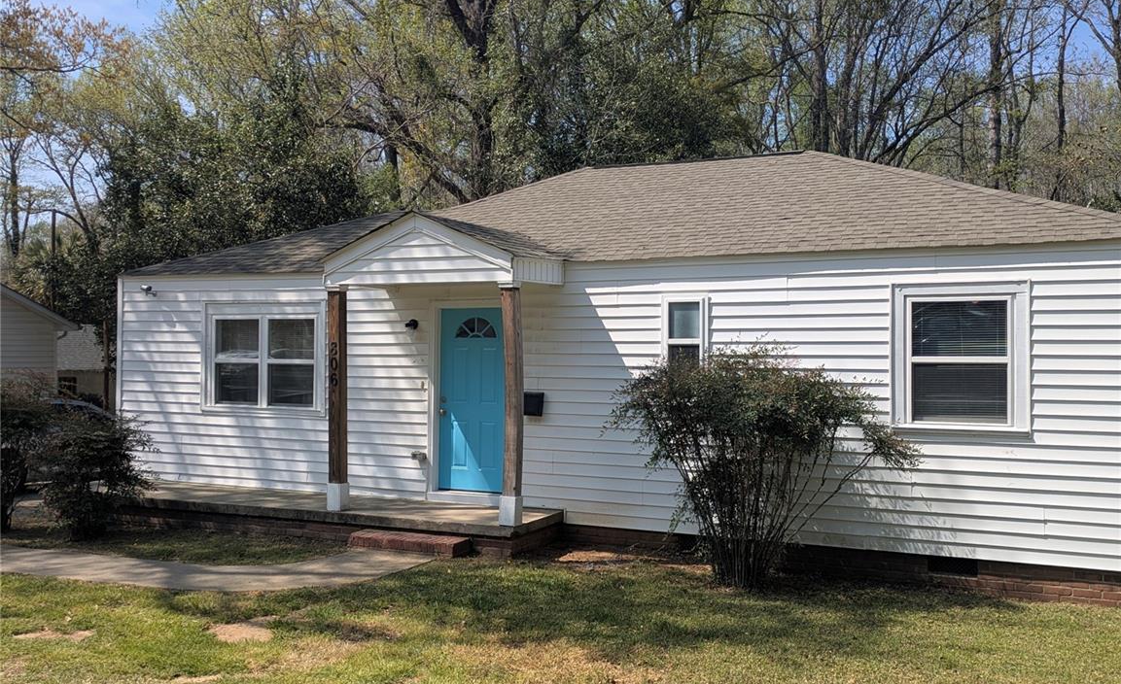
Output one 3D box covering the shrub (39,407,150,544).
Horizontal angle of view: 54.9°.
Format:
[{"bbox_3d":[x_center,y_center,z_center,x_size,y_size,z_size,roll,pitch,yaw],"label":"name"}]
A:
[{"bbox_3d":[-4.995,1.436,11.550,1.200,1.360,1.150,1,-1,-24],"label":"shrub"}]

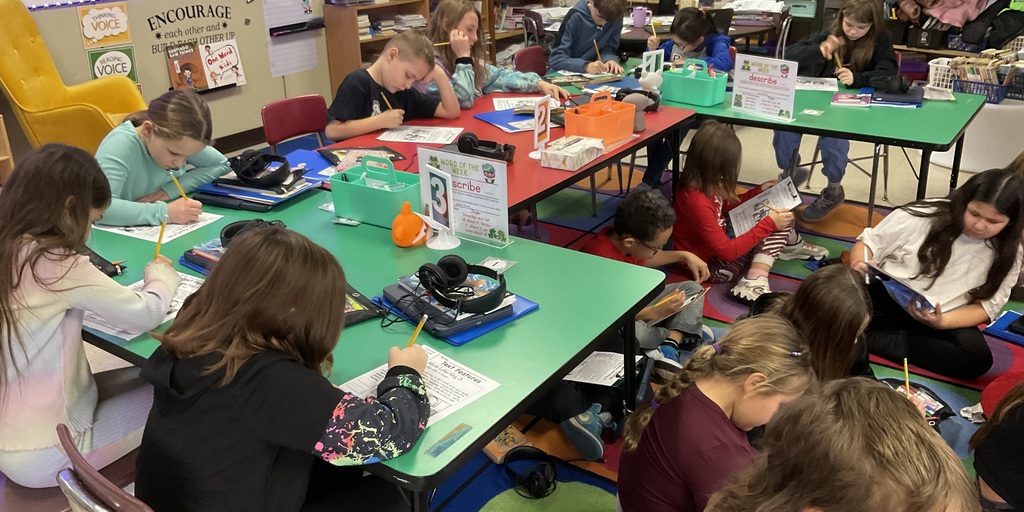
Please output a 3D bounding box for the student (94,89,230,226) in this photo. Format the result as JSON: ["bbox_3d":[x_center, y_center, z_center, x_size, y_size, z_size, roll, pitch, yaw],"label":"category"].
[{"bbox_3d":[-1.059,-0.054,2.640,0.600,0.940,0.470,14,27,31],"label":"student"}]

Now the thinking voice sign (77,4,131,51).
[{"bbox_3d":[-2.163,-1.227,4.562,0.010,0.215,0.280,14,27,31],"label":"thinking voice sign"}]

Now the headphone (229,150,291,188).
[{"bbox_3d":[-0.743,-0.274,2.577,0.190,0.080,0.165,9,25,22],"label":"headphone"}]

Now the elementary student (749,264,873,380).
[{"bbox_3d":[0.874,0.256,2.321,0.580,0.560,0.500,7,24,18],"label":"elementary student"}]

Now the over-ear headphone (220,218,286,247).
[{"bbox_3d":[-0.613,-0.046,2.062,0.180,0.078,0.155,-15,27,-30],"label":"over-ear headphone"}]

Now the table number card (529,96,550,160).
[{"bbox_3d":[0.103,-0.437,2.905,0.090,0.190,0.118,11,26,25],"label":"table number card"}]

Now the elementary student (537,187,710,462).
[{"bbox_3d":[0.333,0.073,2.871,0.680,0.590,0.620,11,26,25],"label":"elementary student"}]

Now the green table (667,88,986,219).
[{"bbox_3d":[1.029,-0.420,3.938,1.830,0.666,0.915,15,27,32],"label":"green table"}]

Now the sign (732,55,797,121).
[{"bbox_3d":[0.984,-0.656,3.340,0.070,0.218,0.280,-19,29,-36],"label":"sign"}]

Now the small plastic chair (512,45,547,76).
[{"bbox_3d":[0.252,-0.809,4.867,0.440,0.680,0.410,16,28,35],"label":"small plastic chair"}]

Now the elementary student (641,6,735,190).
[{"bbox_3d":[0.924,-0.792,4.407,0.480,0.970,0.700,14,27,31],"label":"elementary student"}]

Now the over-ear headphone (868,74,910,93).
[{"bbox_3d":[1.579,-0.728,3.604,0.175,0.078,0.155,-1,23,0],"label":"over-ear headphone"}]

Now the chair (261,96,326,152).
[{"bbox_3d":[-0.781,-0.288,3.663,0.440,0.680,0.410,20,31,41],"label":"chair"}]

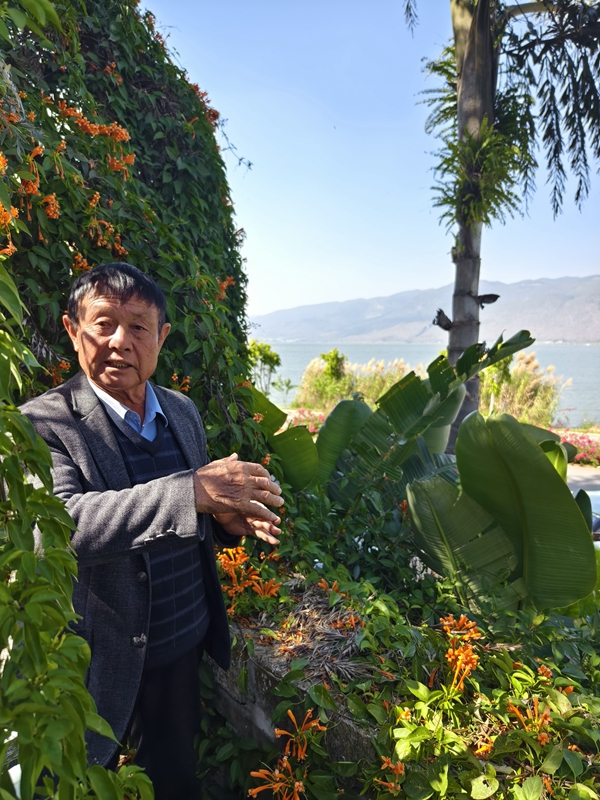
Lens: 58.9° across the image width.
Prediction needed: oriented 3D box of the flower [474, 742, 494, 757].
[{"bbox_3d":[0.354,0.671,1.020,0.038,0.028,0.035,0,6,0],"label":"flower"}]

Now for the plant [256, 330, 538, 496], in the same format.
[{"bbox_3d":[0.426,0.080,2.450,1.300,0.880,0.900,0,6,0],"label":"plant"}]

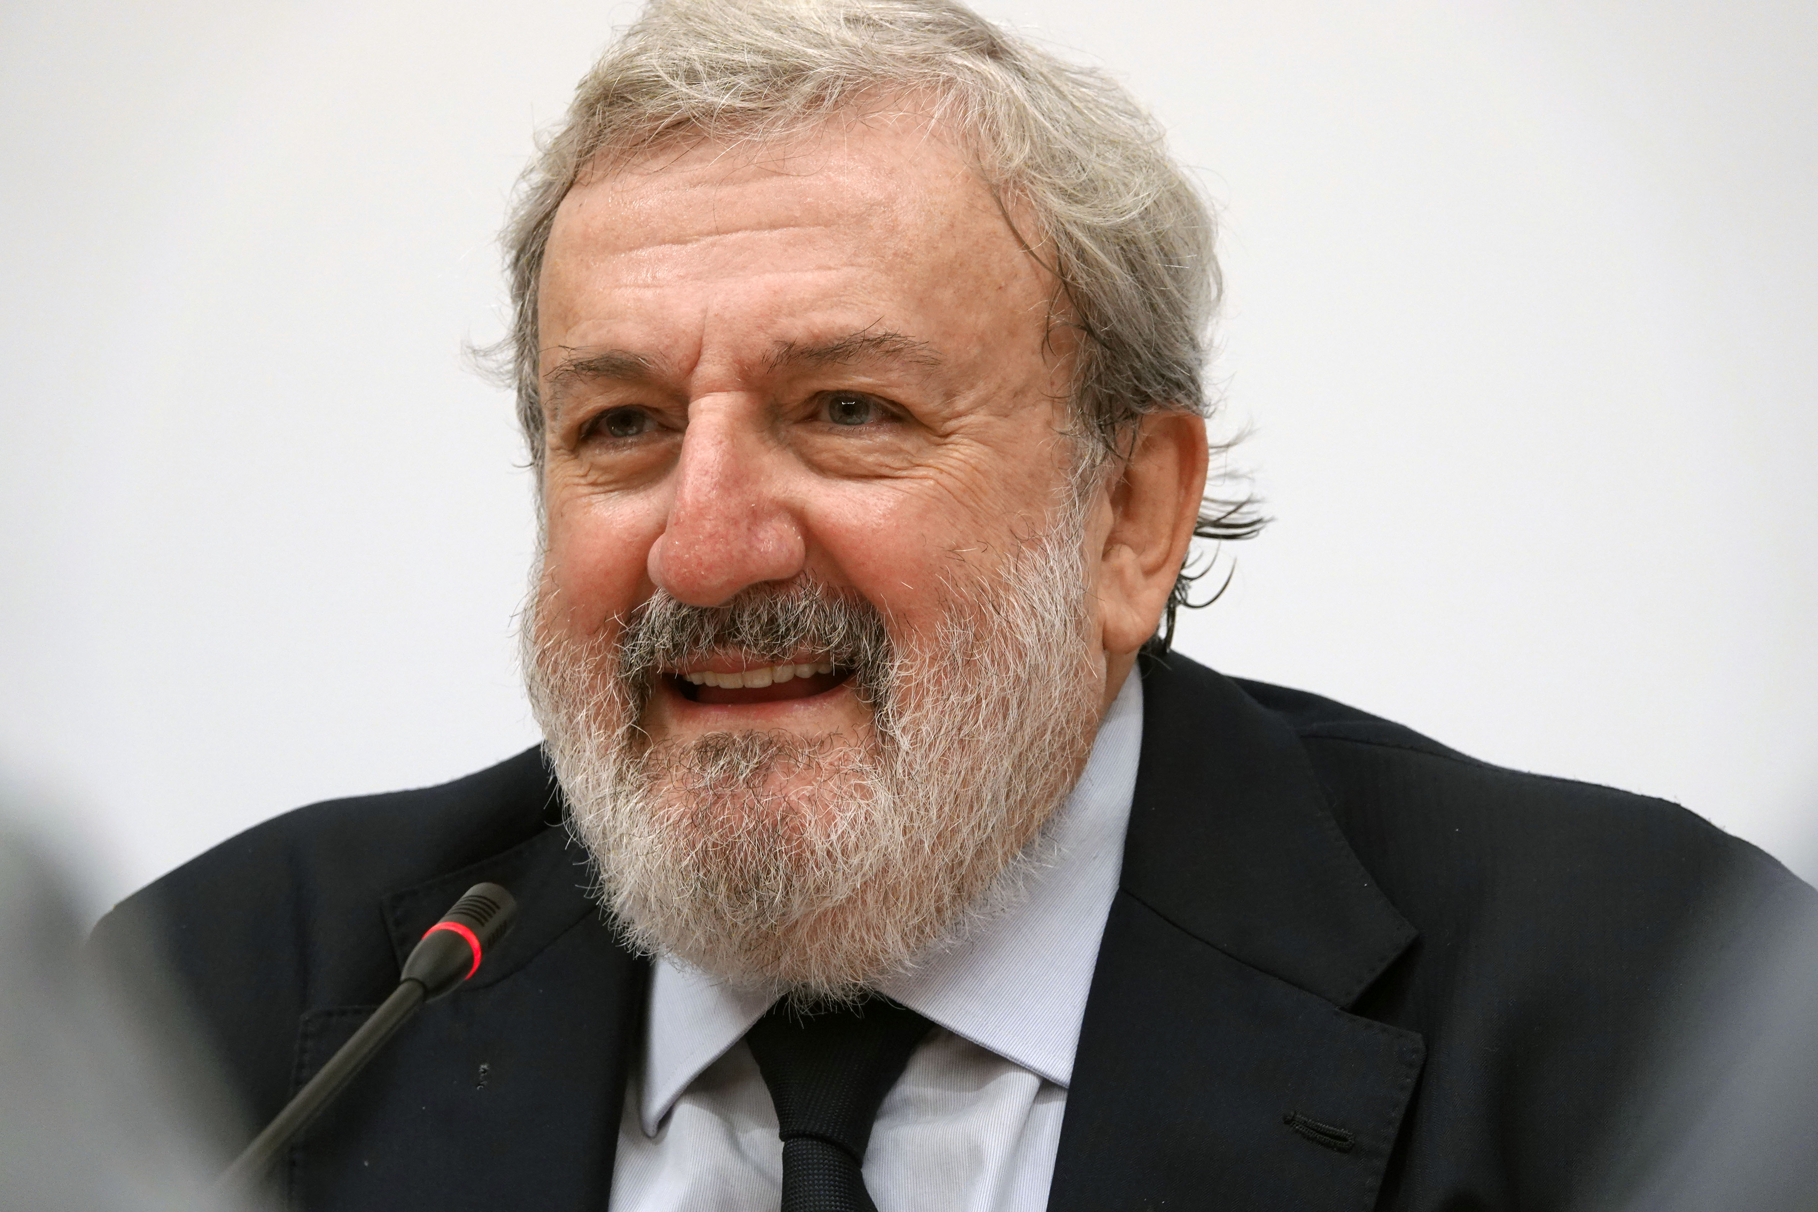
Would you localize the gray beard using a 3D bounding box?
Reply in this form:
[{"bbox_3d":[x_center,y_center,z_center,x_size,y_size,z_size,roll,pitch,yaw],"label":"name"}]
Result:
[{"bbox_3d":[-0.030,0.039,3.150,0.150,0.140,0.113,-1,-7,21],"label":"gray beard"}]

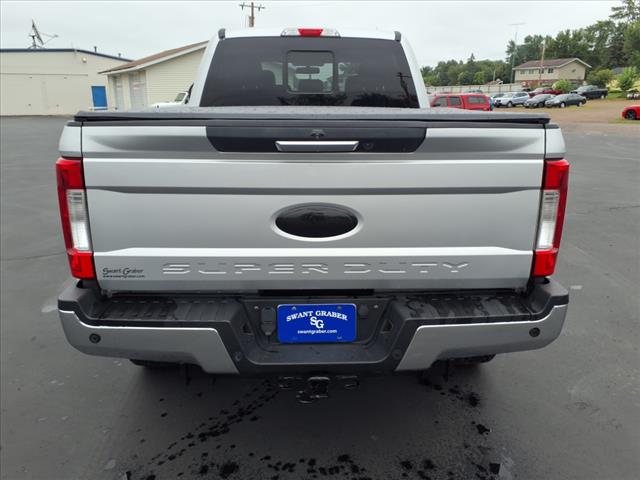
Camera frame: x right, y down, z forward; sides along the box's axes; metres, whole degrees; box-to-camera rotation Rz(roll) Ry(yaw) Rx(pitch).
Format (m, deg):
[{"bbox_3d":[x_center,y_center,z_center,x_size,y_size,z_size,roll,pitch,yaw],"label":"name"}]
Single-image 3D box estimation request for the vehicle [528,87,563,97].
[{"bbox_3d":[32.115,-20.808,71.000,4.950,1.600,1.800,-7,18,-24],"label":"vehicle"}]

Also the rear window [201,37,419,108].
[{"bbox_3d":[-0.077,-1.271,3.847,1.660,0.540,0.090,0,4,-2],"label":"rear window"}]

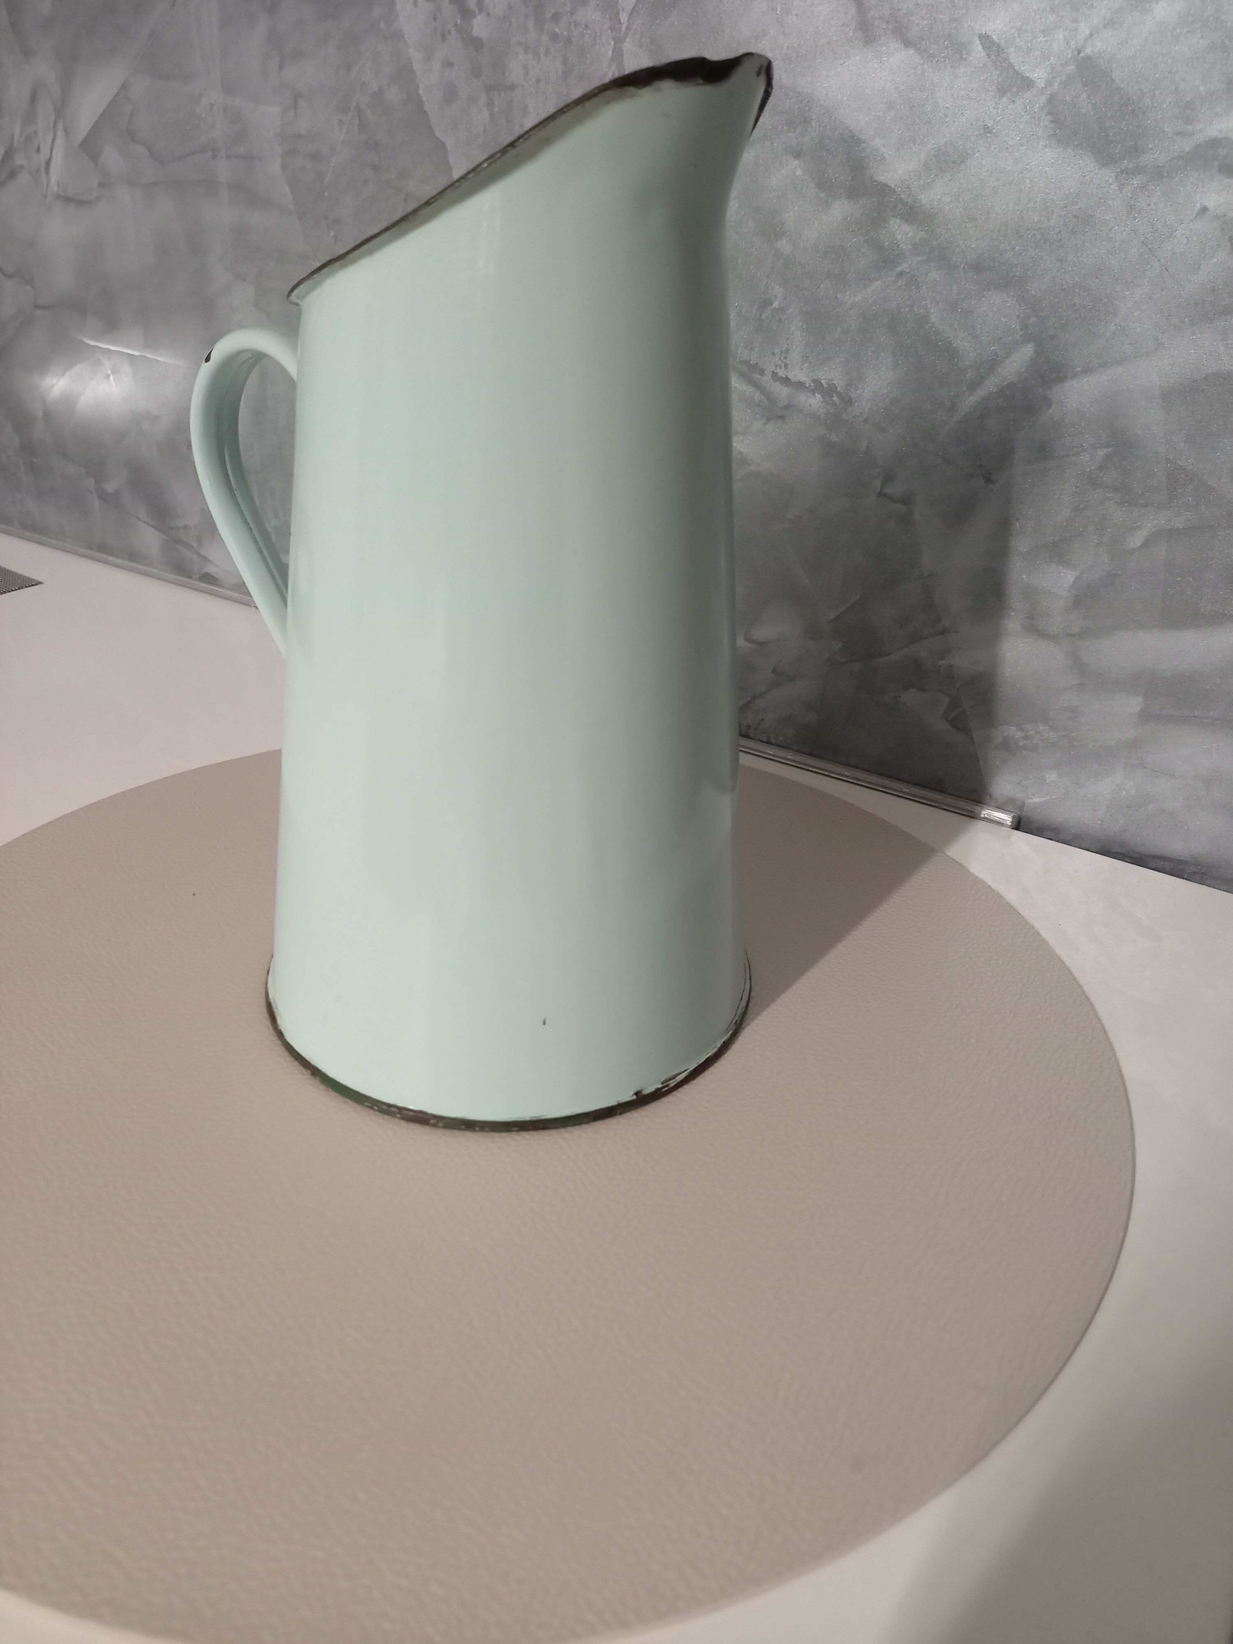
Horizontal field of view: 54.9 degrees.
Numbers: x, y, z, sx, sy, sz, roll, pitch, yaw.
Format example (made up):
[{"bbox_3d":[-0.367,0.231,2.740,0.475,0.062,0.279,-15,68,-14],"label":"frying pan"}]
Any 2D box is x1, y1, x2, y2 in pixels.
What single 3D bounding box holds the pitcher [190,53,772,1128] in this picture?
[{"bbox_3d":[-0.033,-0.063,0.322,0.162,0.246,0.152,8,29,9],"label":"pitcher"}]

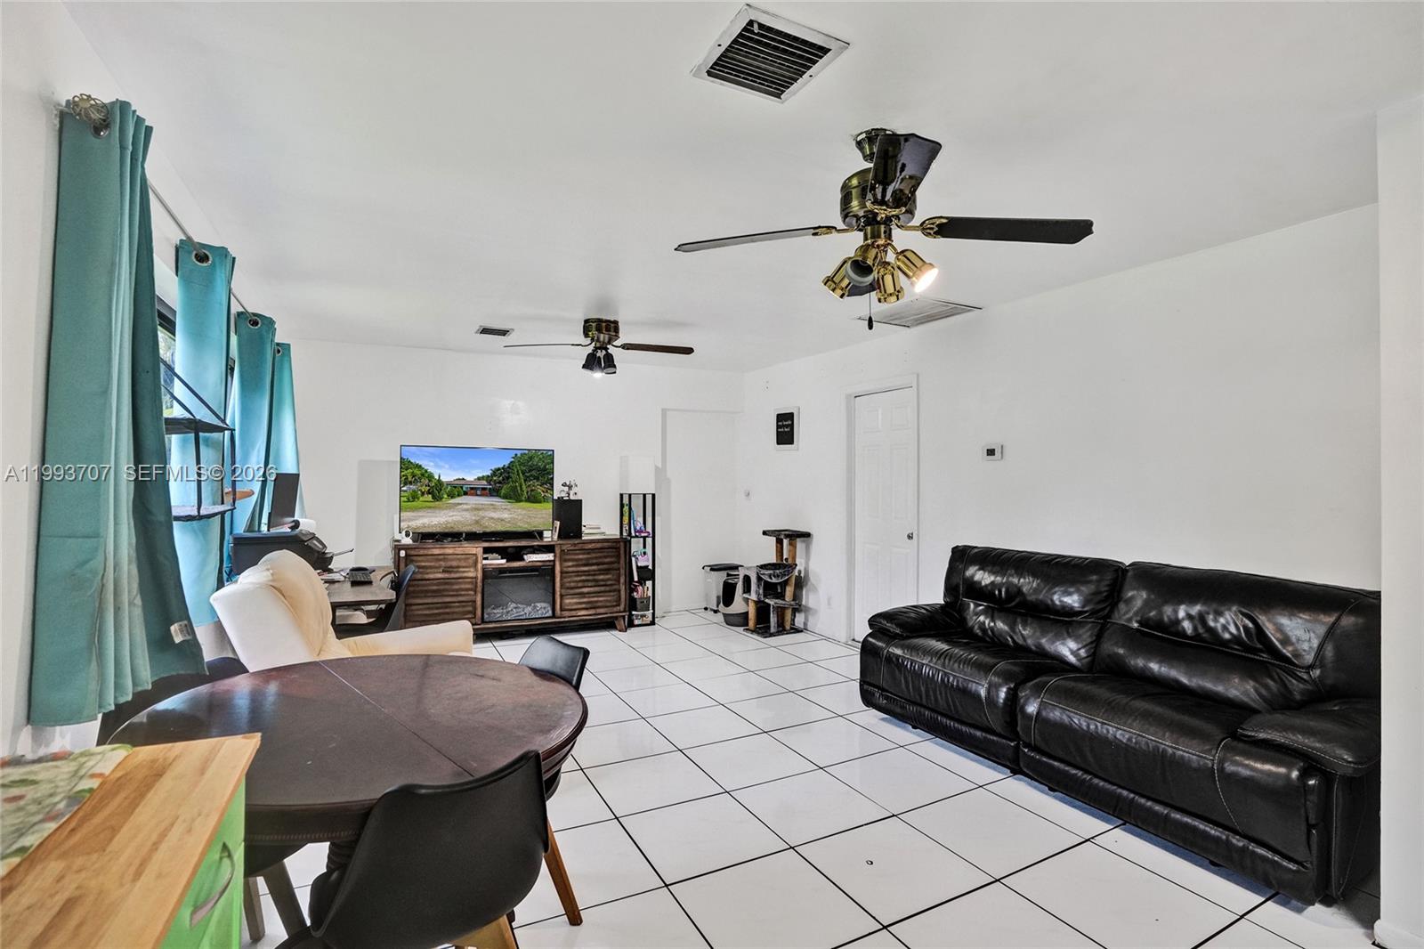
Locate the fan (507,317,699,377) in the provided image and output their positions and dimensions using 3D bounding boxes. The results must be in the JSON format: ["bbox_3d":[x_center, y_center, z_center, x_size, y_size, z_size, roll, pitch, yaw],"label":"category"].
[{"bbox_3d":[-0.776,-0.867,4.357,1.306,0.392,1.306,0,0,-8],"label":"fan"}]

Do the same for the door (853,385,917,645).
[{"bbox_3d":[1.325,0.379,4.899,0.050,2.030,0.653,0,0,-28],"label":"door"}]

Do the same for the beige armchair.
[{"bbox_3d":[-1.562,0.860,2.817,0.985,1.035,0.814,0,0,-28],"label":"beige armchair"}]

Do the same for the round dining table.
[{"bbox_3d":[-0.894,0.987,1.646,1.095,0.764,1.095,0,0,0],"label":"round dining table"}]

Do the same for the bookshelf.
[{"bbox_3d":[-0.685,0.783,5.961,0.216,1.236,0.211,0,0,-28],"label":"bookshelf"}]

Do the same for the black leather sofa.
[{"bbox_3d":[1.687,0.902,3.001,0.854,0.955,2.050,0,0,-28],"label":"black leather sofa"}]

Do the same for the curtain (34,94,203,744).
[{"bbox_3d":[-1.367,-0.140,1.473,0.211,1.347,0.382,0,0,-28],"label":"curtain"}]

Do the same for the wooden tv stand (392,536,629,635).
[{"bbox_3d":[-1.681,0.986,5.435,1.869,0.824,0.412,0,0,-28],"label":"wooden tv stand"}]

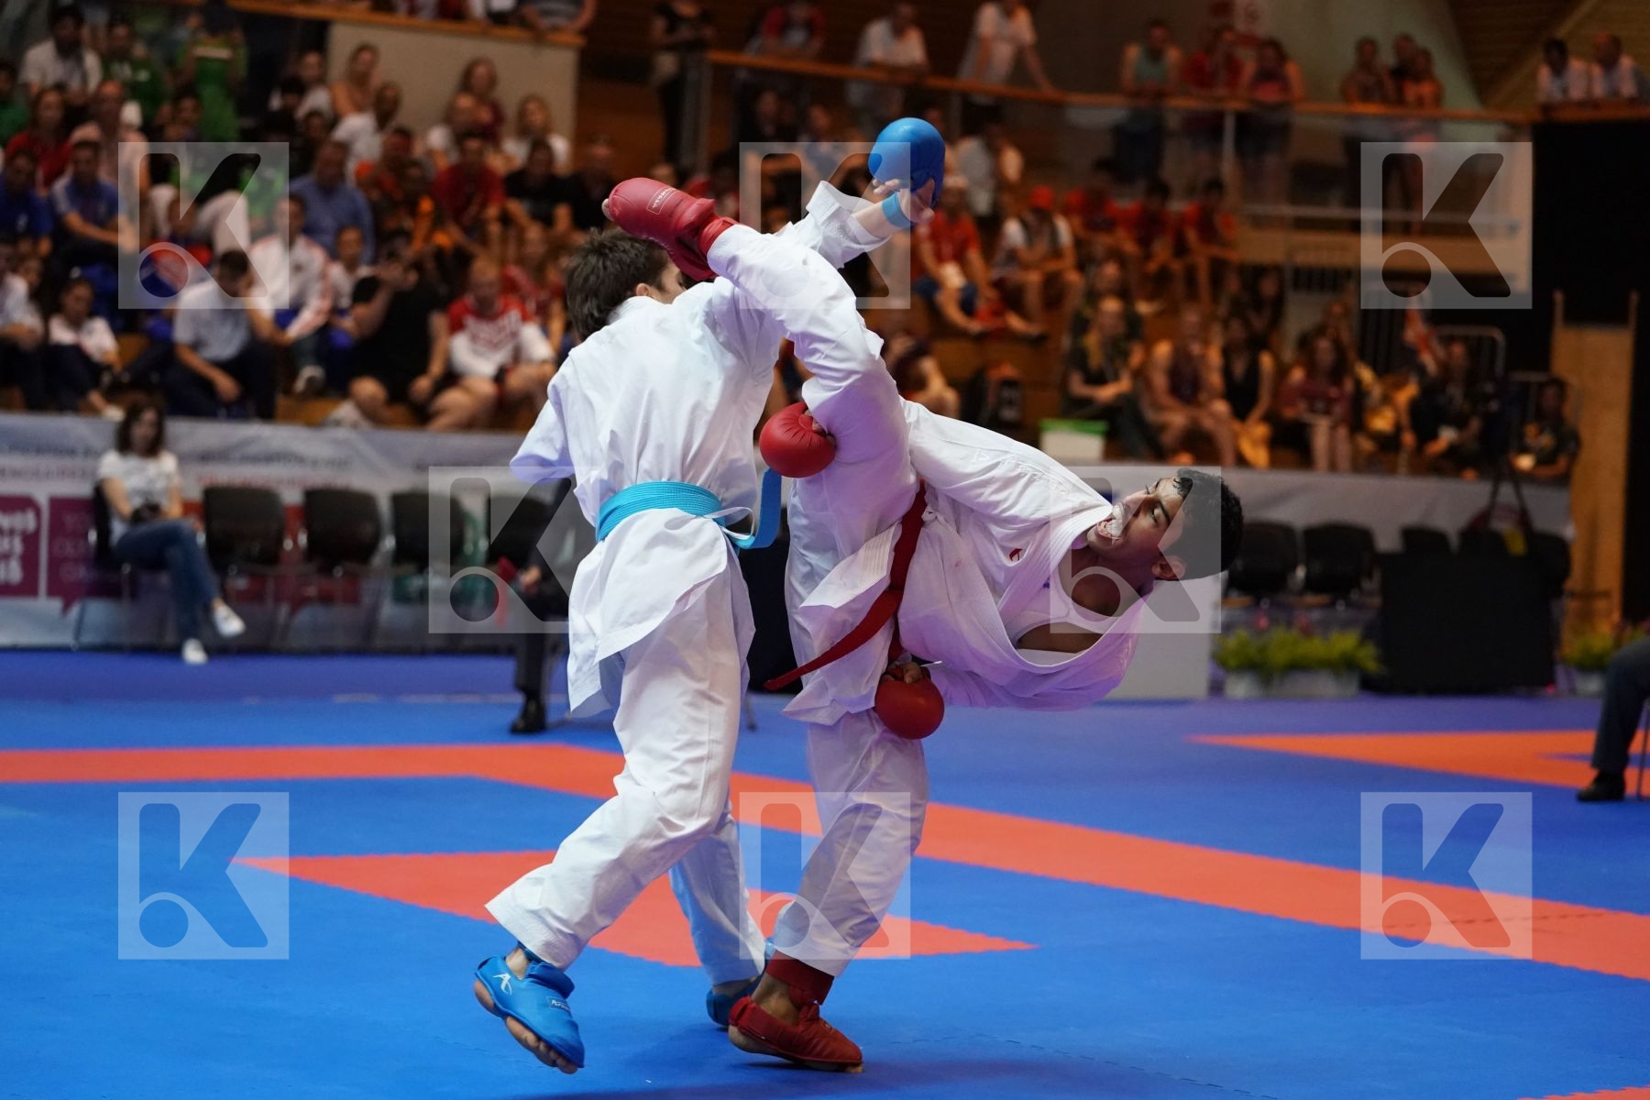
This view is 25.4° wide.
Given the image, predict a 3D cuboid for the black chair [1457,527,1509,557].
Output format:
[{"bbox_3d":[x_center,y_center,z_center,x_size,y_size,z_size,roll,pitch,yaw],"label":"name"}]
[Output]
[{"bbox_3d":[4.000,0.273,22.200,0.500,0.830,0.550,2,1,-14],"label":"black chair"}]

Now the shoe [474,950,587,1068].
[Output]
[{"bbox_3d":[-0.487,0.786,6.300,0.250,0.125,0.110,41,6,-3],"label":"shoe"}]

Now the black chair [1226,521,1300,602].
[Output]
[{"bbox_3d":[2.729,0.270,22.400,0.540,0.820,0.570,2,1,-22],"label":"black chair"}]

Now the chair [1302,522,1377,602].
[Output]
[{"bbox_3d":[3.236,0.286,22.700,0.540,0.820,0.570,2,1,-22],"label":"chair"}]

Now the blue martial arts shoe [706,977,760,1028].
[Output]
[{"bbox_3d":[-0.113,0.854,7.030,0.255,0.115,0.105,1,2,-40],"label":"blue martial arts shoe"}]

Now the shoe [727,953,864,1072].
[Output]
[{"bbox_3d":[-0.056,0.852,6.750,0.250,0.175,0.105,11,4,19],"label":"shoe"}]

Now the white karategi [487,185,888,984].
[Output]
[{"bbox_3d":[-0.256,0.070,6.830,0.660,1.420,0.500,1,2,-40],"label":"white karategi"}]

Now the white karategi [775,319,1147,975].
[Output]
[{"bbox_3d":[0.232,0.148,6.780,0.720,1.260,0.550,2,1,3],"label":"white karategi"}]

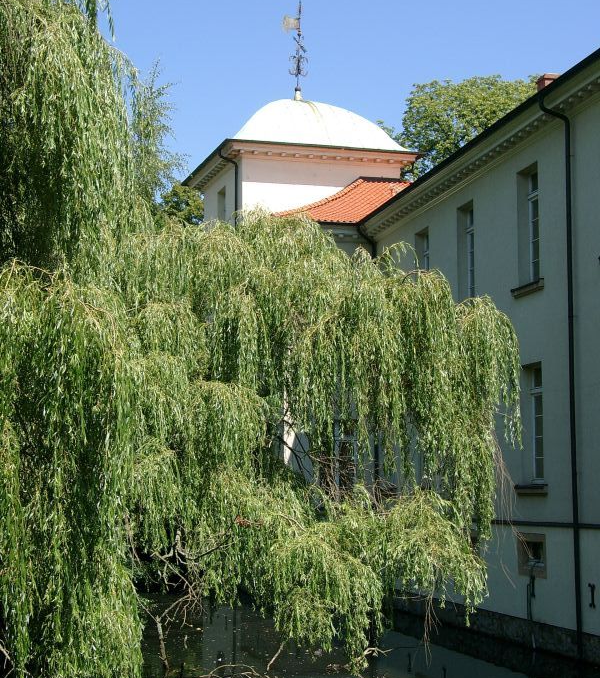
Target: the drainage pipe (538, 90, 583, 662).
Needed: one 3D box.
[{"bbox_3d":[5.278,0.553,28.117,0.672,11.664,0.120,1,-7,-14],"label":"drainage pipe"}]

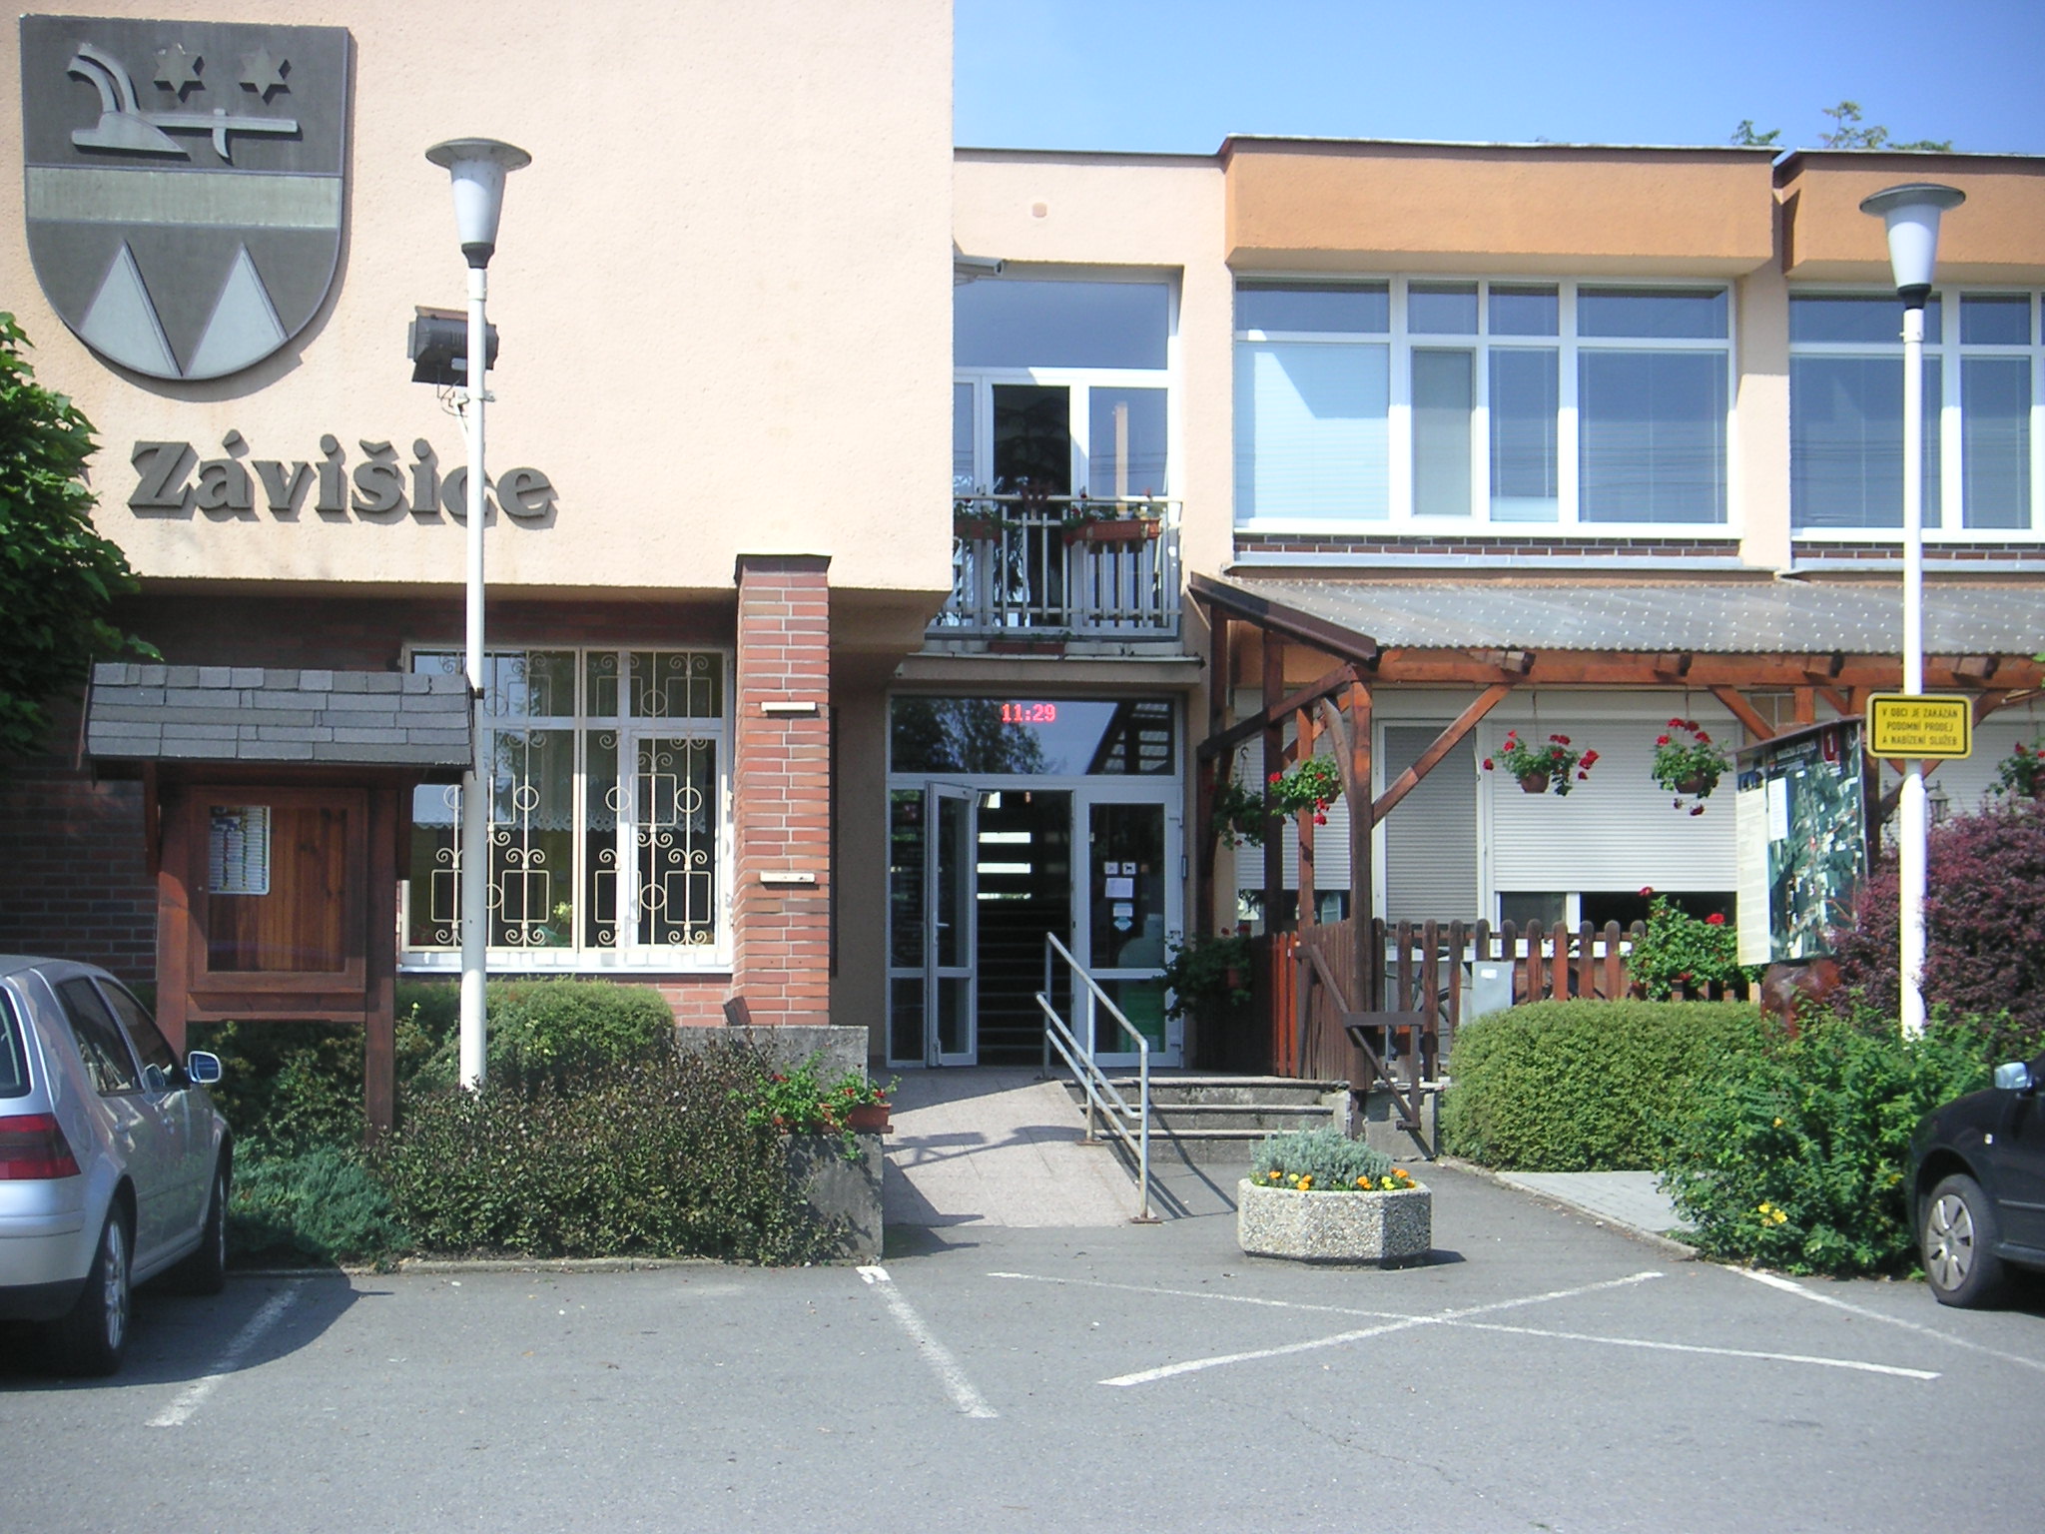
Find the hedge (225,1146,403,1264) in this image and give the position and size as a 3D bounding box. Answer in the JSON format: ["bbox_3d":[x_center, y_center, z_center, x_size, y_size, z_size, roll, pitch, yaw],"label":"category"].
[{"bbox_3d":[-3.404,1.989,15.400,1.050,0.600,0.950,1,-3,-7],"label":"hedge"}]

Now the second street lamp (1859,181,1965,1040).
[{"bbox_3d":[4.496,-0.330,16.400,0.540,5.300,0.540,1,-3,-7],"label":"second street lamp"}]

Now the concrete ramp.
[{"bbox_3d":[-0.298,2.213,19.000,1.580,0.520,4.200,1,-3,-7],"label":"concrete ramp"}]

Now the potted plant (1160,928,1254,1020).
[{"bbox_3d":[1.352,1.516,23.800,0.680,0.680,0.600,0,-3,-7],"label":"potted plant"}]

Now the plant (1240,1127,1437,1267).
[{"bbox_3d":[1.500,2.021,15.600,0.870,0.600,0.820,0,-3,-7],"label":"plant"}]

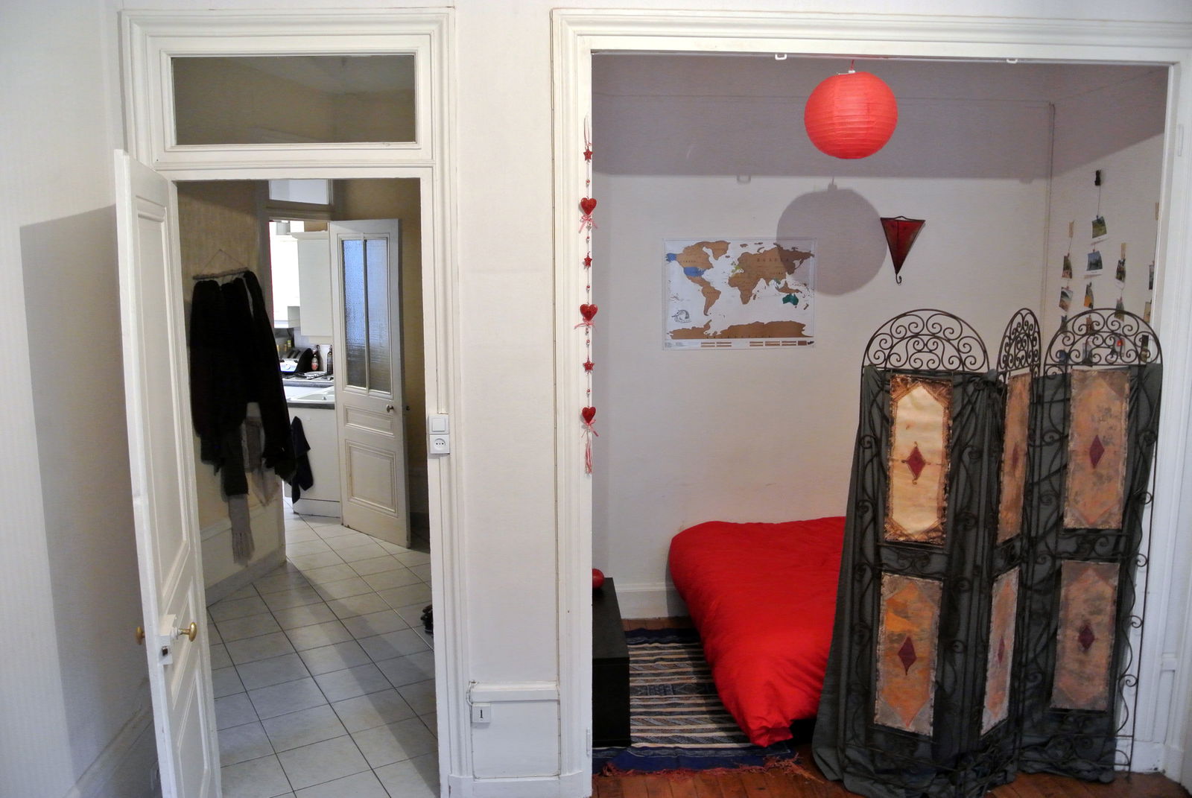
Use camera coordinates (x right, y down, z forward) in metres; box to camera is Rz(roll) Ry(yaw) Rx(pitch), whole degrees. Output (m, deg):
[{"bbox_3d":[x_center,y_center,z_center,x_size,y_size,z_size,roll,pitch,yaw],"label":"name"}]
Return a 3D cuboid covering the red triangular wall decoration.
[{"bbox_3d":[1.627,-0.791,4.757,0.244,0.357,0.100,-1,8,-2],"label":"red triangular wall decoration"}]

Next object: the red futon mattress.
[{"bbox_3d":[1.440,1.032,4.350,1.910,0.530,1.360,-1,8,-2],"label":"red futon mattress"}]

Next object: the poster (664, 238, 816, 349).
[{"bbox_3d":[0.774,-0.559,4.802,0.822,0.592,0.015,-1,8,-2],"label":"poster"}]

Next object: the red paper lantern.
[{"bbox_3d":[1.085,-1.206,3.801,0.405,0.380,0.405,-1,8,-2],"label":"red paper lantern"}]

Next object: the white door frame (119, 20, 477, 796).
[{"bbox_3d":[-0.986,0.108,3.115,1.051,2.754,0.160,-1,8,-2],"label":"white door frame"}]

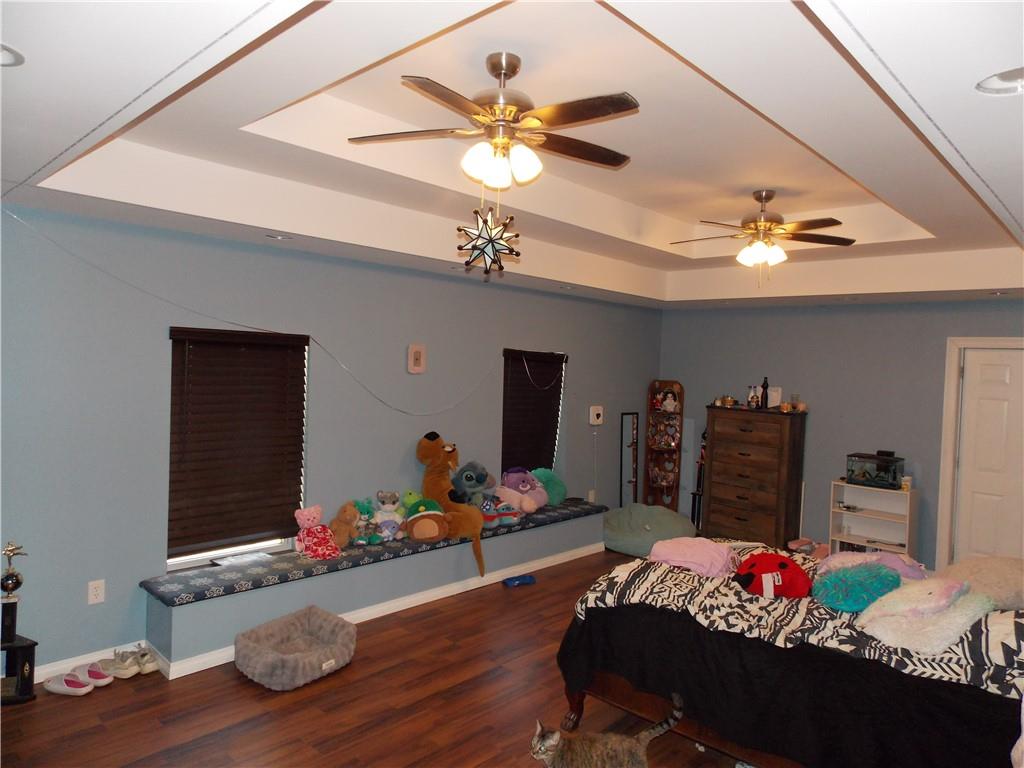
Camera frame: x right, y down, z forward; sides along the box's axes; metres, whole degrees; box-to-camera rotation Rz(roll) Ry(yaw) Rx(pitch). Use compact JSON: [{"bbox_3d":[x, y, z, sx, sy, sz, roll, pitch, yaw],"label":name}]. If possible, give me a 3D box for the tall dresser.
[{"bbox_3d":[2.443,0.965,6.926,0.860,1.385,0.410,3,2,43],"label":"tall dresser"}]

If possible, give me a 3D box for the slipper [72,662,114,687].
[{"bbox_3d":[-2.210,1.532,3.583,0.255,0.080,0.098,2,1,6],"label":"slipper"}]

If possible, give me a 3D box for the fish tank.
[{"bbox_3d":[3.321,0.785,6.205,0.410,0.290,0.215,3,2,43],"label":"fish tank"}]

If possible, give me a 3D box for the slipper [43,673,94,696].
[{"bbox_3d":[-2.277,1.532,3.498,0.255,0.080,0.098,2,1,12],"label":"slipper"}]

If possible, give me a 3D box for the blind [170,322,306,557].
[{"bbox_3d":[-1.717,0.353,4.317,0.070,1.360,0.890,3,2,43],"label":"blind"}]

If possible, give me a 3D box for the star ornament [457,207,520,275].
[{"bbox_3d":[-0.097,-0.592,2.820,0.260,0.275,0.260,2,1,-2],"label":"star ornament"}]

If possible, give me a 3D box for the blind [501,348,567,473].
[{"bbox_3d":[0.198,0.341,6.357,0.070,1.280,0.890,3,2,43],"label":"blind"}]

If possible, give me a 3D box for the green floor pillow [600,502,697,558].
[{"bbox_3d":[1.354,1.413,6.718,0.900,0.420,0.900,2,1,0],"label":"green floor pillow"}]

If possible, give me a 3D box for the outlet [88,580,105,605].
[{"bbox_3d":[-2.280,1.146,3.739,0.010,0.120,0.079,3,2,43],"label":"outlet"}]

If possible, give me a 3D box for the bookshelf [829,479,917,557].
[{"bbox_3d":[3.285,1.316,6.214,0.645,0.780,0.250,3,2,43],"label":"bookshelf"}]

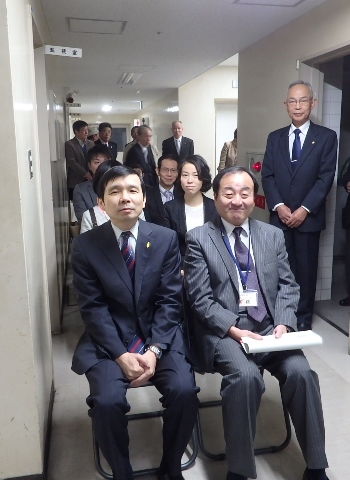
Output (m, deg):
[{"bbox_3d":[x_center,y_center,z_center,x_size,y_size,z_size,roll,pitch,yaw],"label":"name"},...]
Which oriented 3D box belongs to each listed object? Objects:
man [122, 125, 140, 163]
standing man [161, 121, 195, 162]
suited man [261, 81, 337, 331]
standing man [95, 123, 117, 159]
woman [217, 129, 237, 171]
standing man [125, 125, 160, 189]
[{"bbox_3d":[-0.628,-1.140,7.756,0.500,1.645,0.320,-3,12,-11],"label":"man"},{"bbox_3d":[0.060,-1.004,6.978,0.500,1.670,0.320,-2,12,-4],"label":"standing man"},{"bbox_3d":[0.883,-0.225,3.084,0.500,1.686,0.320,4,13,23],"label":"suited man"},{"bbox_3d":[-1.051,-0.993,7.016,0.480,1.670,0.320,-3,12,-11],"label":"standing man"},{"bbox_3d":[0.939,-0.855,6.430,0.480,1.570,0.300,0,12,5],"label":"woman"},{"bbox_3d":[-0.409,-0.793,6.202,0.500,1.585,0.340,-9,14,-33],"label":"standing man"}]

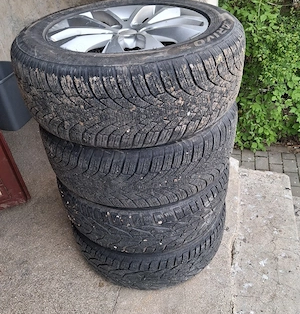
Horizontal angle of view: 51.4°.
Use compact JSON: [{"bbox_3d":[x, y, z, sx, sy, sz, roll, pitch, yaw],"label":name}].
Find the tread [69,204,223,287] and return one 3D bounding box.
[{"bbox_3d":[-0.004,0.252,1.440,0.684,0.241,0.684,-4,39,0],"label":"tread"}]

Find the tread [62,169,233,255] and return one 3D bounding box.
[{"bbox_3d":[-0.029,0.063,1.293,0.684,0.241,0.684,-4,39,0],"label":"tread"}]

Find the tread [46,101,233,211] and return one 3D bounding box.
[{"bbox_3d":[-0.039,-0.123,1.141,0.688,0.241,0.688,-4,39,0],"label":"tread"}]

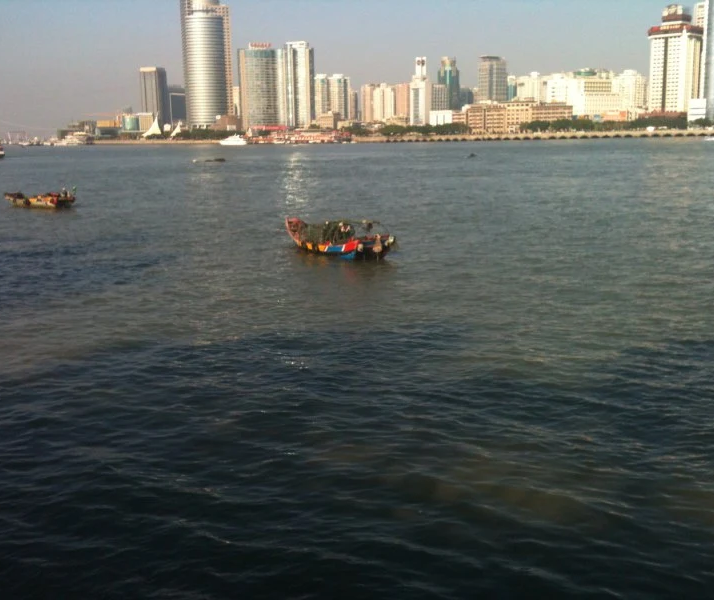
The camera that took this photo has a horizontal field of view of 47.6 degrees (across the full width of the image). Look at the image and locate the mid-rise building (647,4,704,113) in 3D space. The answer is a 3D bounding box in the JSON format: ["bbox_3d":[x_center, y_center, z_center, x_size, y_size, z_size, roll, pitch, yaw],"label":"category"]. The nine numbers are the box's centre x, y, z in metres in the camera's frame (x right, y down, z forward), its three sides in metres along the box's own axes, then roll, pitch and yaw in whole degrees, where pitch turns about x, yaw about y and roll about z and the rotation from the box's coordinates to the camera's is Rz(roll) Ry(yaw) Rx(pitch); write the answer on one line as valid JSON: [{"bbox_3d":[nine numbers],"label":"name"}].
[{"bbox_3d":[248.368,-179.719,630.876,30.000,91.000,30.000,-11,15,-40],"label":"mid-rise building"}]

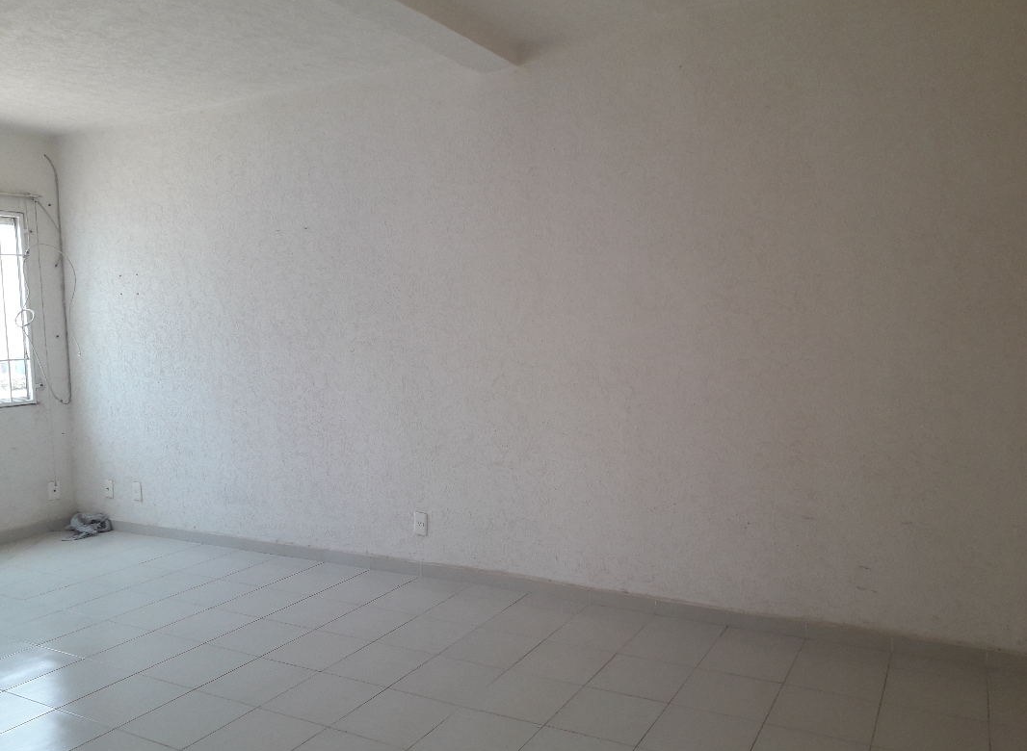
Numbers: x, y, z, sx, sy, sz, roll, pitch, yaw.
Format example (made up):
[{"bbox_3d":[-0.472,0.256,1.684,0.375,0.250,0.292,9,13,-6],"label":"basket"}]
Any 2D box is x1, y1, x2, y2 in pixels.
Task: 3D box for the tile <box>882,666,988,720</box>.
[{"bbox_3d":[1.400,1.055,2.660,0.302,0.009,0.302,1,4,28],"label":"tile"}]

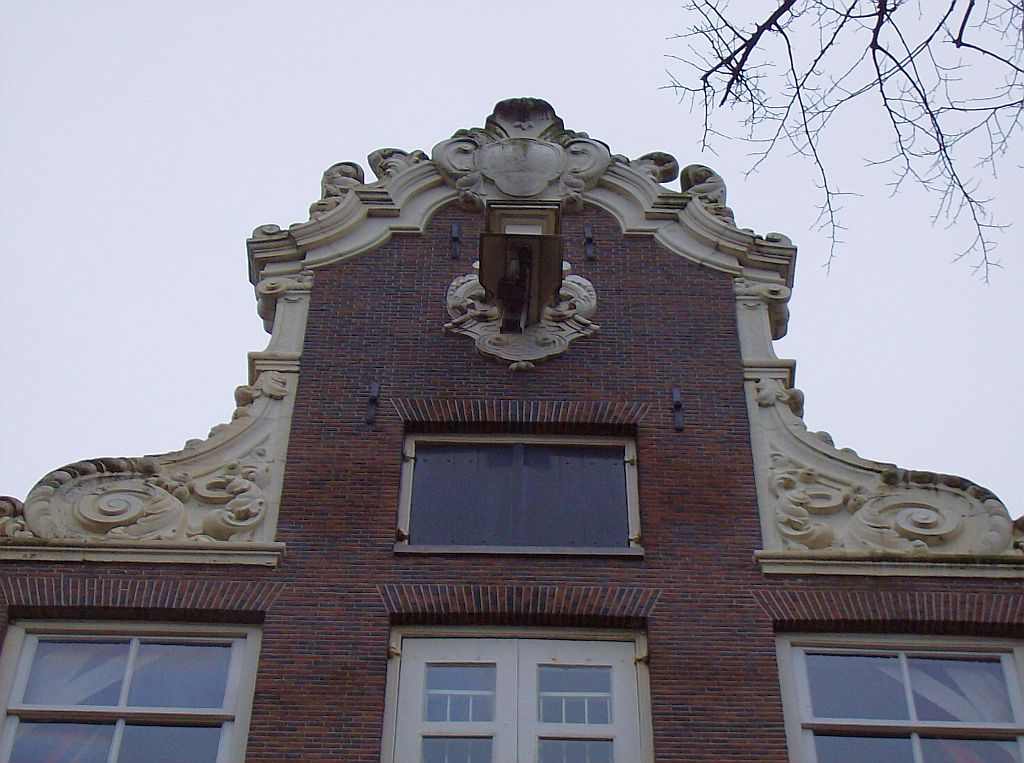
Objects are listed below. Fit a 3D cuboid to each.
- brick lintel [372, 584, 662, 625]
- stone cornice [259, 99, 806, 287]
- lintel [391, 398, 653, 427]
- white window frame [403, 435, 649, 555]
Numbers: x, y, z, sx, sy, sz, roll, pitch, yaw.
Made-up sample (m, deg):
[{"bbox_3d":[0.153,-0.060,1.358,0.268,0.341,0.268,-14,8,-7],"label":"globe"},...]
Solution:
[{"bbox_3d":[0.046,1.347,17.534,1.679,0.293,0.110,1,-59,0],"label":"brick lintel"},{"bbox_3d":[0.075,-1.436,21.953,3.890,2.746,0.470,1,-59,0],"label":"stone cornice"},{"bbox_3d":[0.061,0.244,19.379,1.728,0.269,0.110,1,-59,0],"label":"lintel"},{"bbox_3d":[0.049,0.721,18.601,1.505,1.493,0.130,1,-59,0],"label":"white window frame"}]

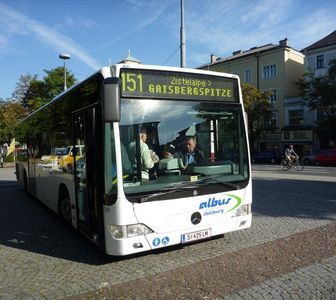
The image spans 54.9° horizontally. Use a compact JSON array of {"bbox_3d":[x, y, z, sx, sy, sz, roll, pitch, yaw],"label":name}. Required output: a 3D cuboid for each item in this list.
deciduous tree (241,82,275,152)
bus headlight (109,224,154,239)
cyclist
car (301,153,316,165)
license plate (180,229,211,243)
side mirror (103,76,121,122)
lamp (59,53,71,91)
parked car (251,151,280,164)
[{"bbox_3d":[9.954,-3.400,40.000,6.300,9.700,6.300,-1,0,0],"label":"deciduous tree"},{"bbox_3d":[-0.458,1.048,4.260,0.530,0.180,0.180,-2,1,-20],"label":"bus headlight"},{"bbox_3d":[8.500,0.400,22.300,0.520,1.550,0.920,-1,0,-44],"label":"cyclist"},{"bbox_3d":[15.900,0.700,34.000,1.720,1.460,4.100,-1,0,-42],"label":"car"},{"bbox_3d":[0.414,1.228,4.656,0.520,0.120,0.020,-3,2,-30],"label":"license plate"},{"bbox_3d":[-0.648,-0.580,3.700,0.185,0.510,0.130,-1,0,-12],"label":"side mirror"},{"bbox_3d":[-5.407,-1.723,17.000,0.620,6.730,0.620,-1,0,0],"label":"lamp"},{"bbox_3d":[10.800,0.700,36.600,1.720,1.450,4.200,-1,0,-42],"label":"parked car"}]

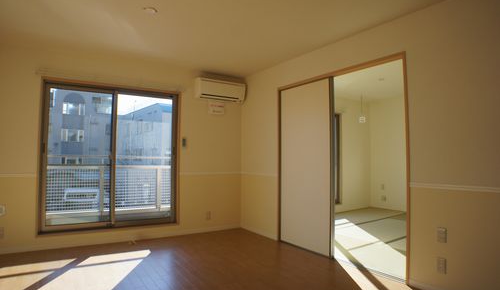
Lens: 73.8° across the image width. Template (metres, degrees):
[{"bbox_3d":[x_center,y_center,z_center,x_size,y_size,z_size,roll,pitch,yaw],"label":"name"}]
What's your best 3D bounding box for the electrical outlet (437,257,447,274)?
[{"bbox_3d":[1.526,0.962,2.645,0.011,0.120,0.072,2,-3,-33],"label":"electrical outlet"}]

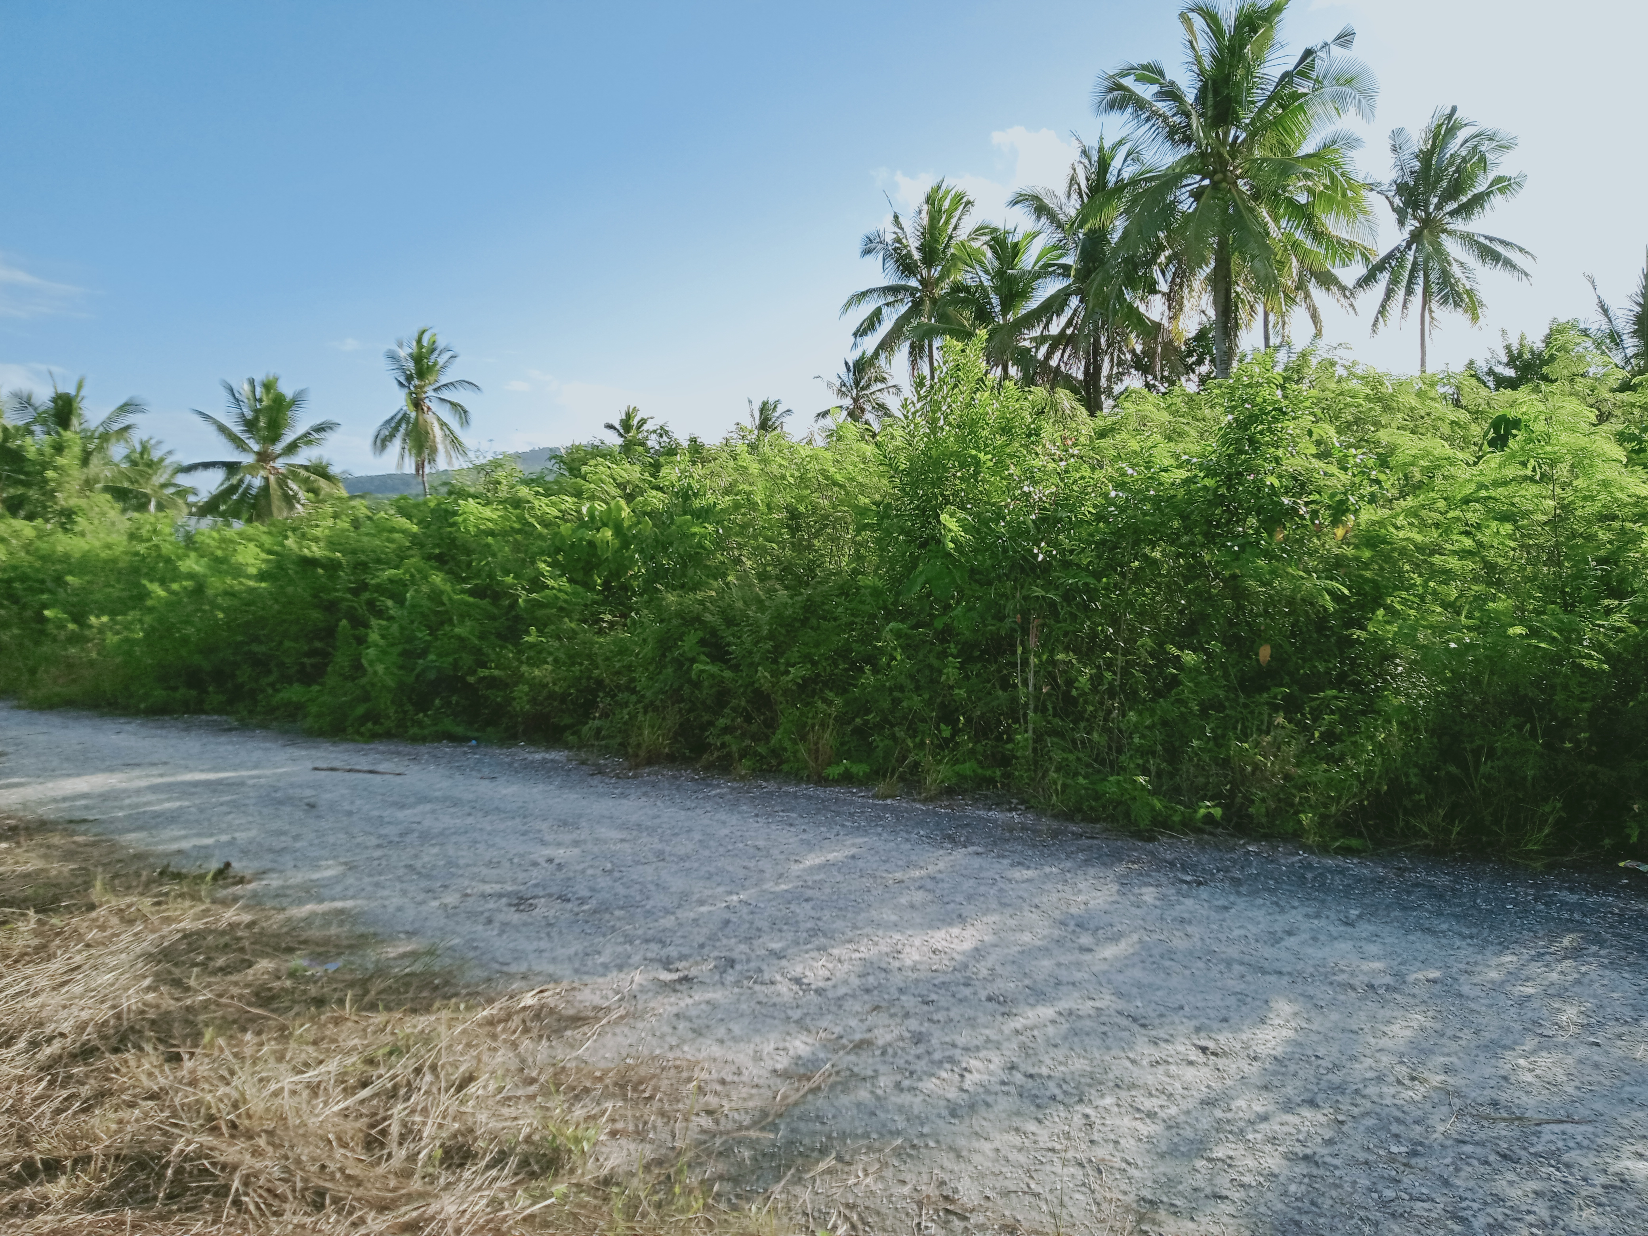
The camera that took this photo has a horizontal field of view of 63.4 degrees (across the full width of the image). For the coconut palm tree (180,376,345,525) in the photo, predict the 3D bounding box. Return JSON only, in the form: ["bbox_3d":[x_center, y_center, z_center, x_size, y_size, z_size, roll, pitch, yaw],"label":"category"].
[{"bbox_3d":[-20.189,-3.933,48.067,5.840,9.520,5.840,0,1,0],"label":"coconut palm tree"}]

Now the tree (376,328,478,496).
[{"bbox_3d":[-18.533,-6.437,62.099,4.790,14.130,4.790,0,1,0],"label":"tree"}]

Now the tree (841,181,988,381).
[{"bbox_3d":[3.291,-7.286,47.114,5.360,16.250,5.360,0,1,0],"label":"tree"}]

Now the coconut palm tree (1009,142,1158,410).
[{"bbox_3d":[7.652,-6.408,38.103,4.770,14.750,4.770,0,1,0],"label":"coconut palm tree"}]

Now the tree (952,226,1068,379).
[{"bbox_3d":[6.332,-6.492,47.103,4.540,14.660,4.540,0,1,0],"label":"tree"}]

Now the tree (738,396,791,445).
[{"bbox_3d":[-3.438,-6.437,80.095,4.640,13.630,4.640,0,1,0],"label":"tree"}]

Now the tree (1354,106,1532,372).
[{"bbox_3d":[19.955,-7.807,43.122,5.730,17.400,5.730,0,1,0],"label":"tree"}]

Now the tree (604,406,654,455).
[{"bbox_3d":[-12.437,-6.640,85.097,4.270,13.890,4.270,0,1,0],"label":"tree"}]

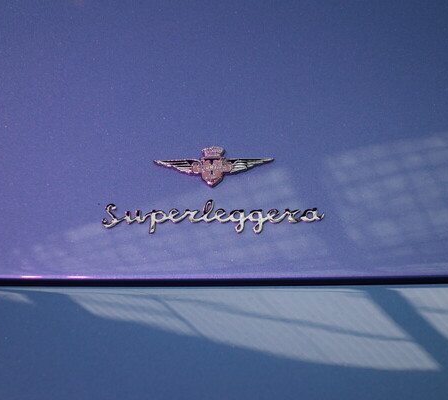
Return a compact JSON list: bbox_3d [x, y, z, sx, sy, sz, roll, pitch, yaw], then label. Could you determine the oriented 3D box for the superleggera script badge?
[{"bbox_3d":[-0.008,0.013,1.250,0.166,0.006,0.028,0,53,0],"label":"superleggera script badge"}]

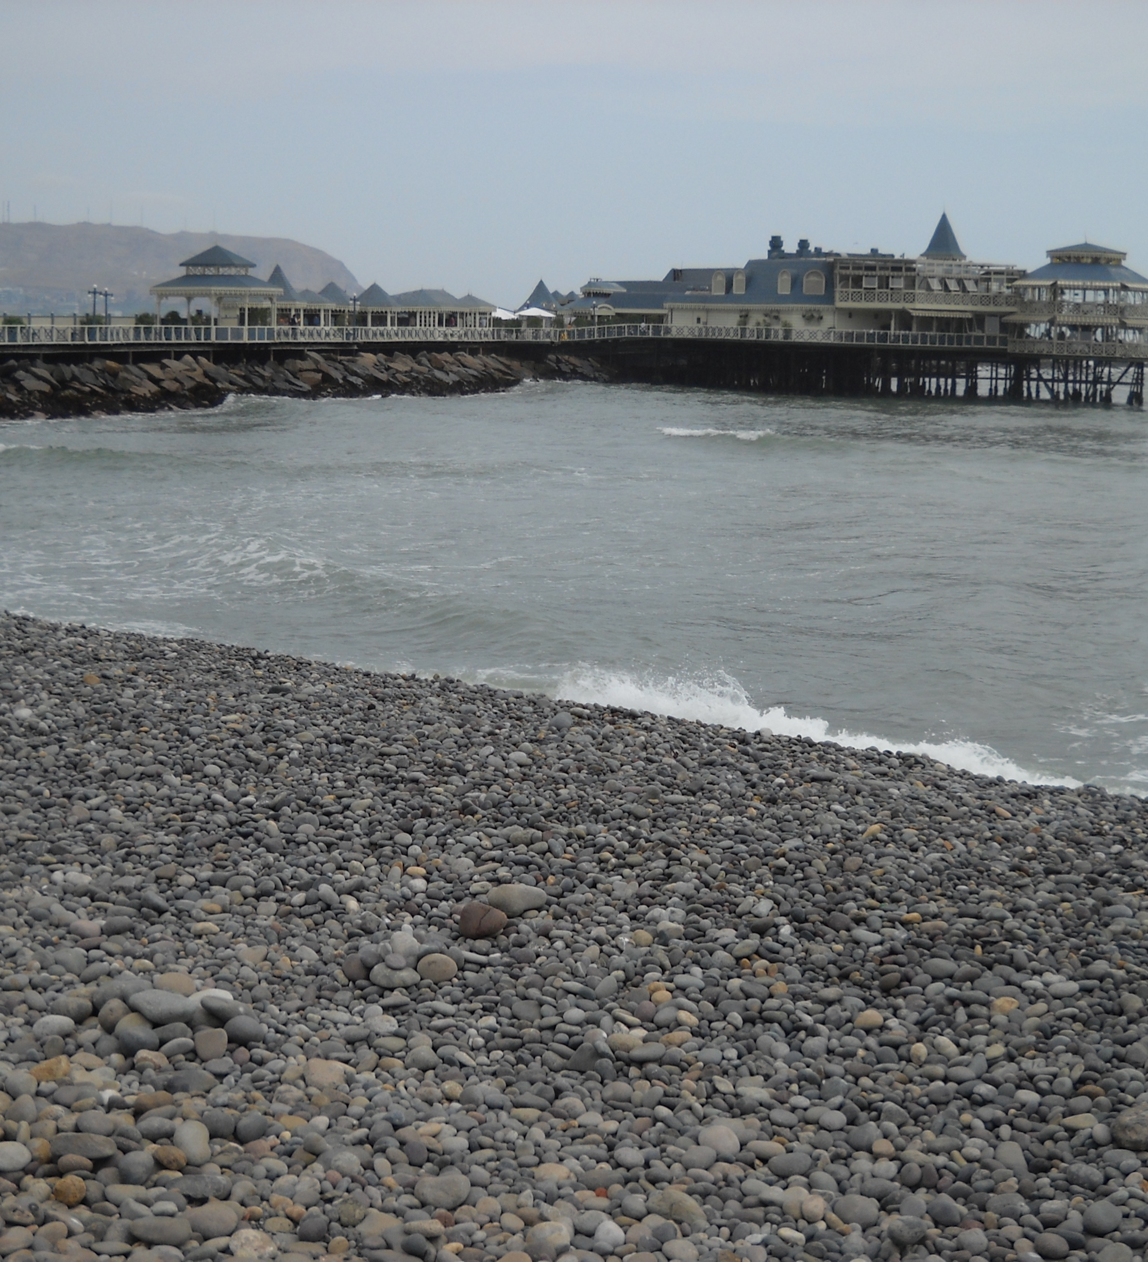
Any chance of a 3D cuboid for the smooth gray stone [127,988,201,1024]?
[{"bbox_3d":[-1.082,0.990,5.260,0.195,0.090,0.135,0,9,-11],"label":"smooth gray stone"}]

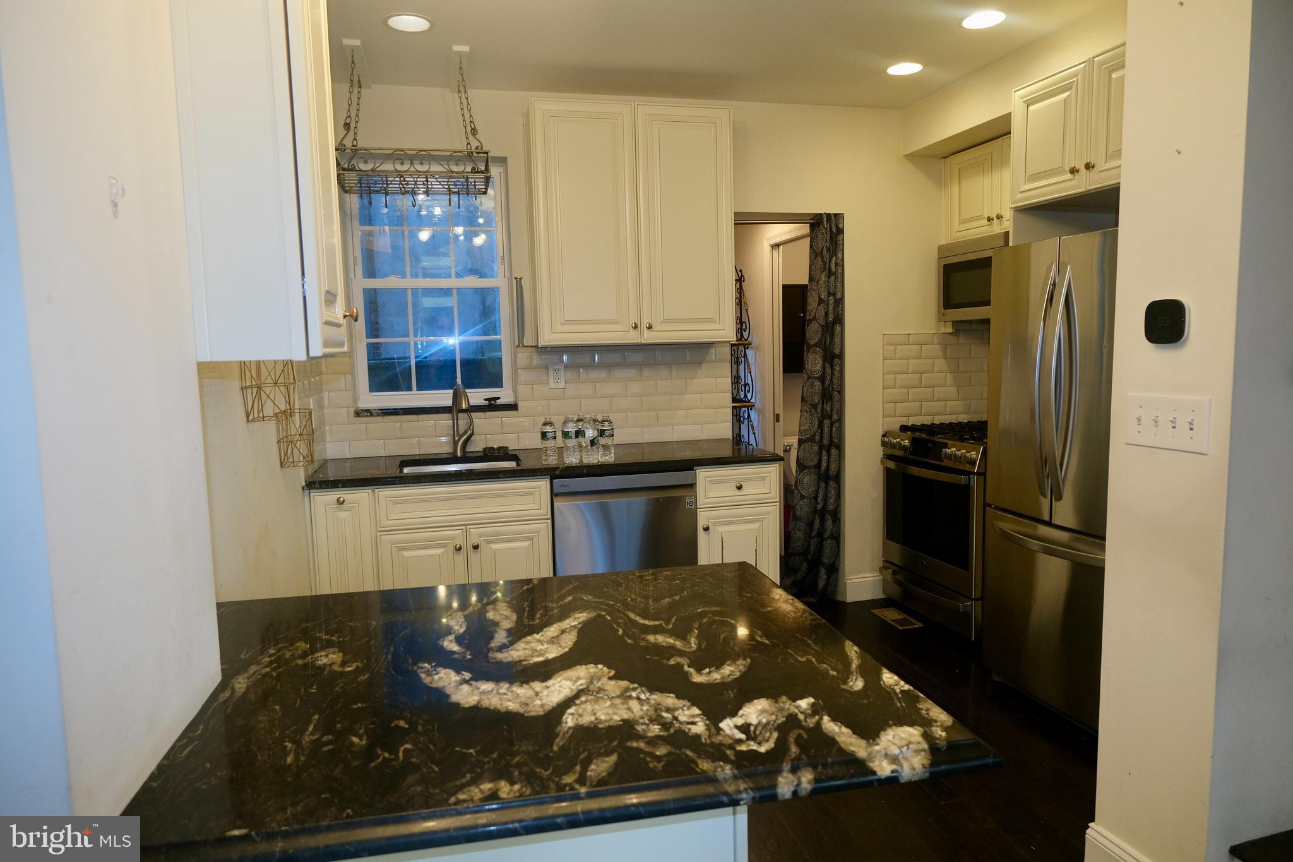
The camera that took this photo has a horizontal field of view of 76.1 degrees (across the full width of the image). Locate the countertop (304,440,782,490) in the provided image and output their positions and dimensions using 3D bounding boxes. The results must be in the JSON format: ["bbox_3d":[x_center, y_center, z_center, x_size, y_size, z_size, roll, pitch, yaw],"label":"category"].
[{"bbox_3d":[-0.434,0.134,3.654,1.940,0.035,0.635,-3,6,-13],"label":"countertop"}]

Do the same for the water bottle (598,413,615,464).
[{"bbox_3d":[-0.164,0.031,3.452,0.065,0.200,0.065,-3,6,-13],"label":"water bottle"}]

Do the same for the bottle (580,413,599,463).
[{"bbox_3d":[-0.232,0.032,3.463,0.065,0.200,0.065,-3,6,-13],"label":"bottle"}]

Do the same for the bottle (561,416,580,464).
[{"bbox_3d":[-0.310,0.036,3.442,0.066,0.200,0.066,-3,6,-13],"label":"bottle"}]

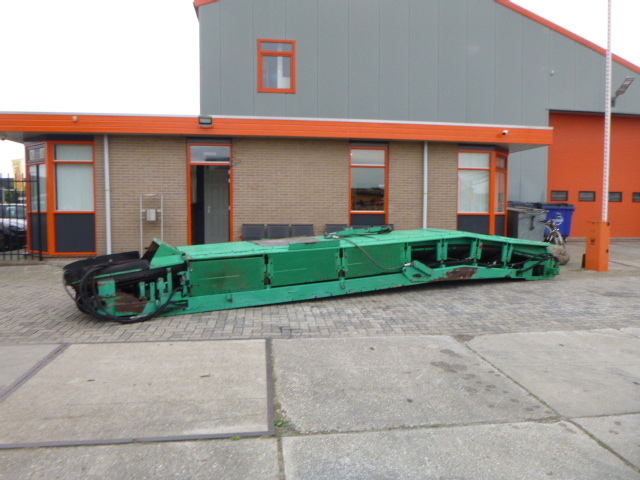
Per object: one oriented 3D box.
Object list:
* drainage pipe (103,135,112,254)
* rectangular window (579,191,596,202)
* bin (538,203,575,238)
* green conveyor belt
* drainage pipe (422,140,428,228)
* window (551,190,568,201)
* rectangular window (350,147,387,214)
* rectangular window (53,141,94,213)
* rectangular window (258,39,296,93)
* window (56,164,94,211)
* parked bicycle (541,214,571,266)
[{"bbox_3d":[-4.753,-0.978,10.345,0.090,2.720,0.090,0,4,-7],"label":"drainage pipe"},{"bbox_3d":[9.496,-1.542,16.389,0.630,0.370,0.060,0,4,-7],"label":"rectangular window"},{"bbox_3d":[7.880,-0.583,15.700,1.250,1.350,1.000,0,4,-7],"label":"bin"},{"bbox_3d":[0.480,0.319,7.663,8.100,0.970,1.550,-2,5,-24],"label":"green conveyor belt"},{"bbox_3d":[2.535,-0.974,11.119,0.085,2.771,0.085,0,4,-7],"label":"drainage pipe"},{"bbox_3d":[8.443,-1.547,16.252,0.620,0.360,0.060,0,4,-7],"label":"window"},{"bbox_3d":[1.180,-1.445,11.204,0.900,1.630,0.100,0,4,-7],"label":"rectangular window"},{"bbox_3d":[-5.382,-1.367,10.157,0.860,1.558,0.120,0,4,-7],"label":"rectangular window"},{"bbox_3d":[-1.358,-5.502,14.648,1.216,1.679,0.120,0,4,-7],"label":"rectangular window"},{"bbox_3d":[-5.484,-1.173,10.367,0.810,1.060,0.090,0,4,-7],"label":"window"},{"bbox_3d":[6.089,-0.077,11.900,0.600,1.050,1.700,2,4,22],"label":"parked bicycle"}]

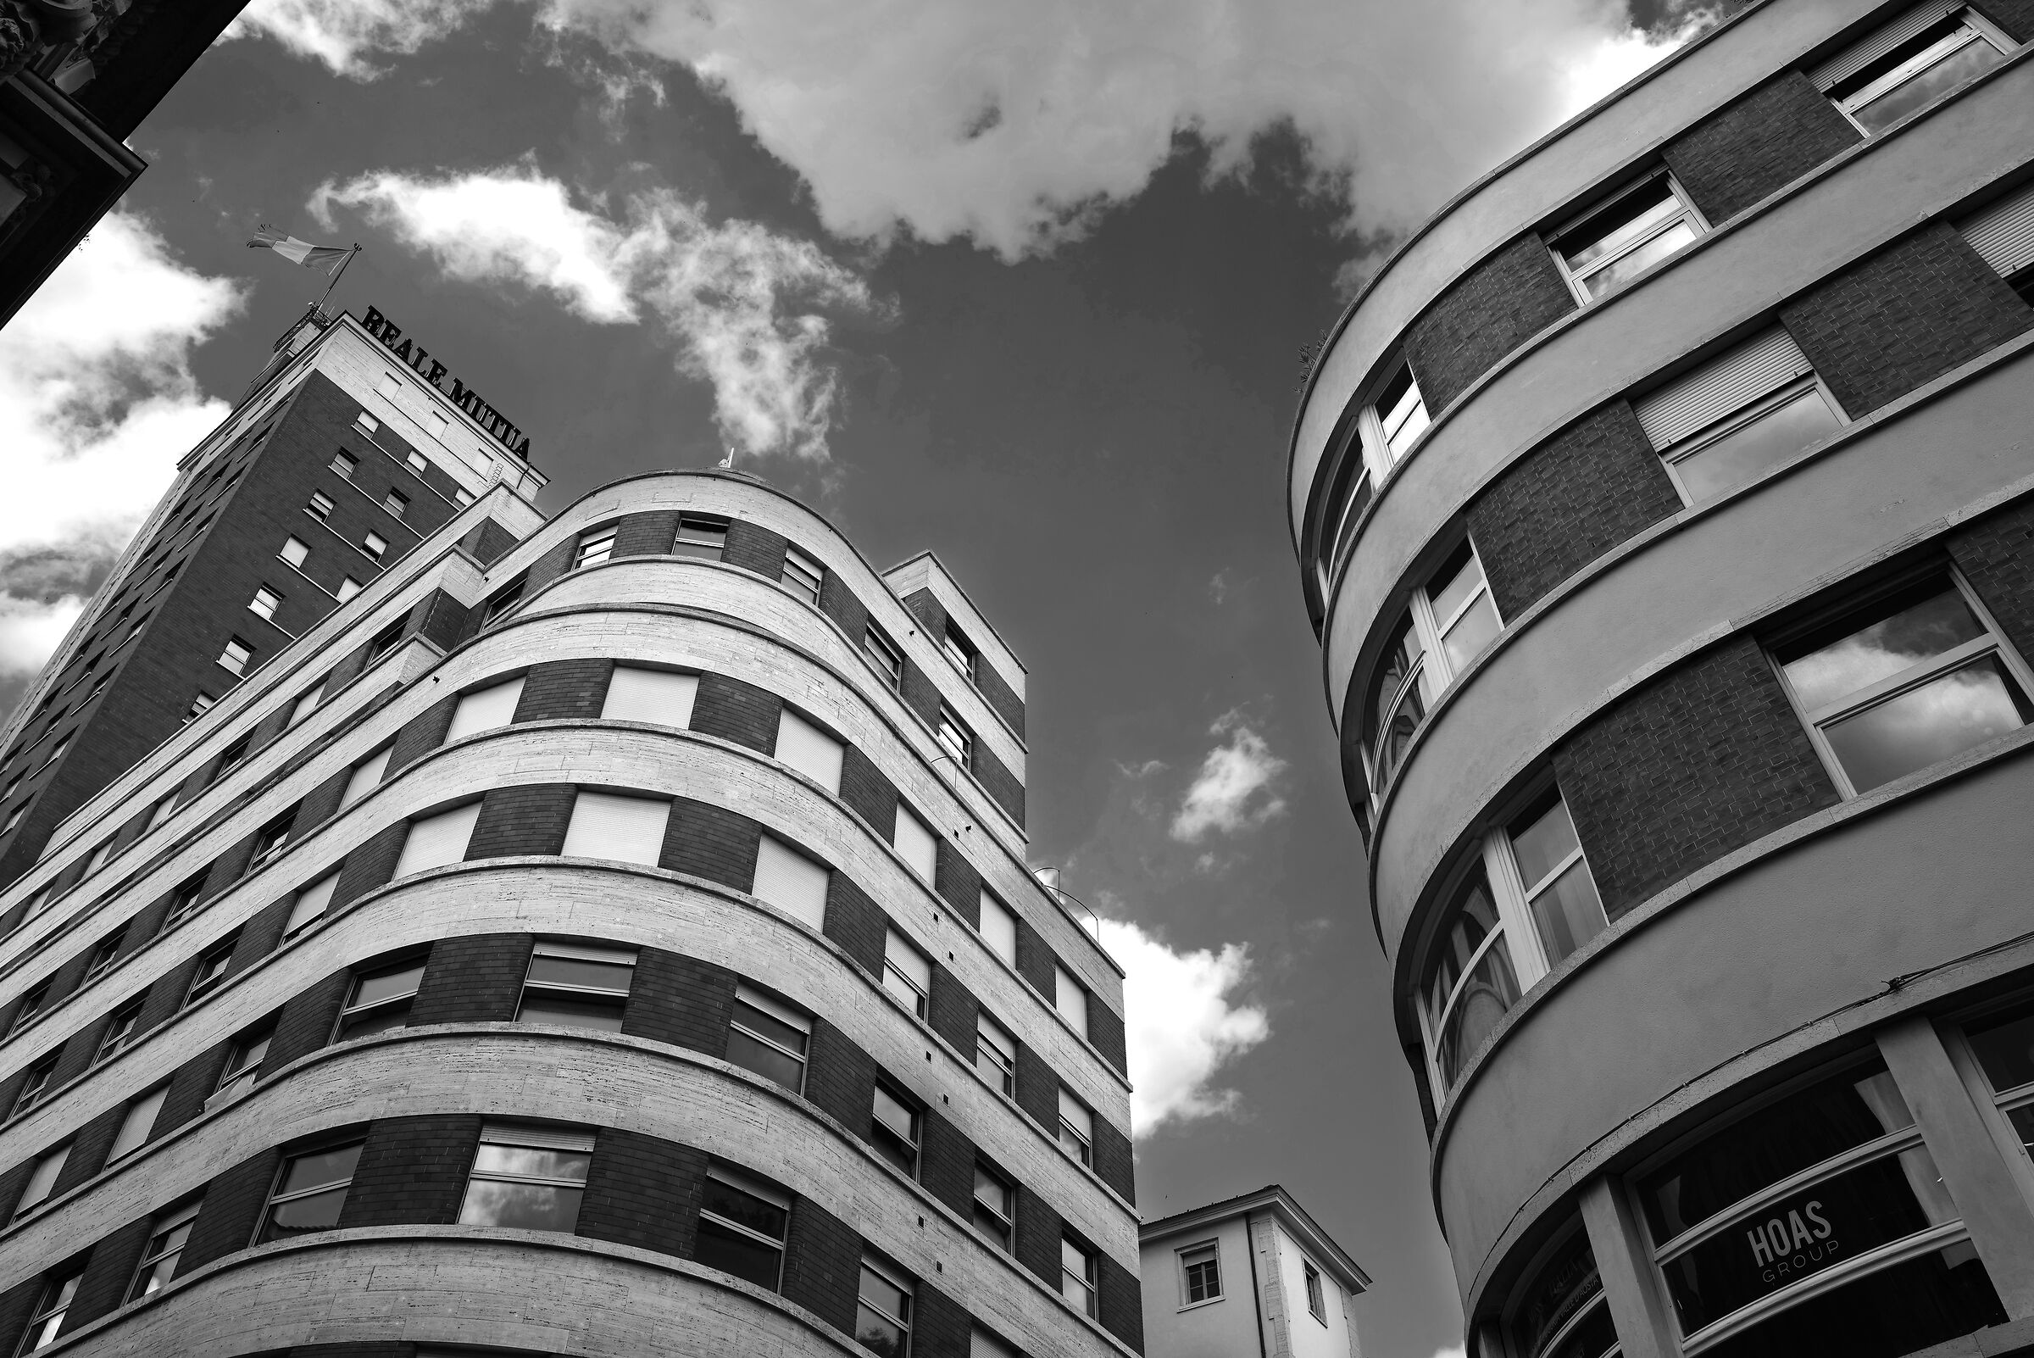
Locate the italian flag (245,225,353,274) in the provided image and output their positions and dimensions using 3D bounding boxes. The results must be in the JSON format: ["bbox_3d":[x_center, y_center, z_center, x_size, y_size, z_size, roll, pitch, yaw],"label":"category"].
[{"bbox_3d":[-42.962,-25.671,94.722,4.699,3.136,0.600,17,-50,-15],"label":"italian flag"}]

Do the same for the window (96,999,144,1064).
[{"bbox_3d":[-18.762,7.502,33.201,1.524,1.579,0.180,-29,-54,24],"label":"window"}]

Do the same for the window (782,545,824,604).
[{"bbox_3d":[-5.204,-2.403,38.193,1.181,1.462,0.180,35,-56,-27],"label":"window"}]

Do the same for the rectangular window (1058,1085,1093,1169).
[{"bbox_3d":[1.238,10.166,35.505,0.180,1.579,1.503,-26,-53,22],"label":"rectangular window"}]

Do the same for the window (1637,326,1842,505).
[{"bbox_3d":[6.430,-2.315,14.104,1.462,1.760,0.150,-30,-54,24],"label":"window"}]

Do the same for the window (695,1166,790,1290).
[{"bbox_3d":[-4.399,8.693,25.027,1.724,1.645,0.150,36,-57,-28],"label":"window"}]

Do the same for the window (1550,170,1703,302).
[{"bbox_3d":[6.413,-4.540,16.558,1.462,1.518,0.150,-30,-54,24],"label":"window"}]

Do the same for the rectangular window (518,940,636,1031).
[{"bbox_3d":[-7.373,5.224,26.614,1.768,1.645,0.150,7,-48,-7],"label":"rectangular window"}]

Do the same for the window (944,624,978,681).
[{"bbox_3d":[-1.683,-0.620,44.803,0.150,1.470,1.676,-25,-52,21],"label":"window"}]

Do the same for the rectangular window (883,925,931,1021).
[{"bbox_3d":[-2.272,5.961,31.704,0.180,1.579,1.581,-25,-52,21],"label":"rectangular window"}]

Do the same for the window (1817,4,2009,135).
[{"bbox_3d":[8.714,-5.867,15.347,1.417,1.483,0.150,-31,-55,25],"label":"window"}]

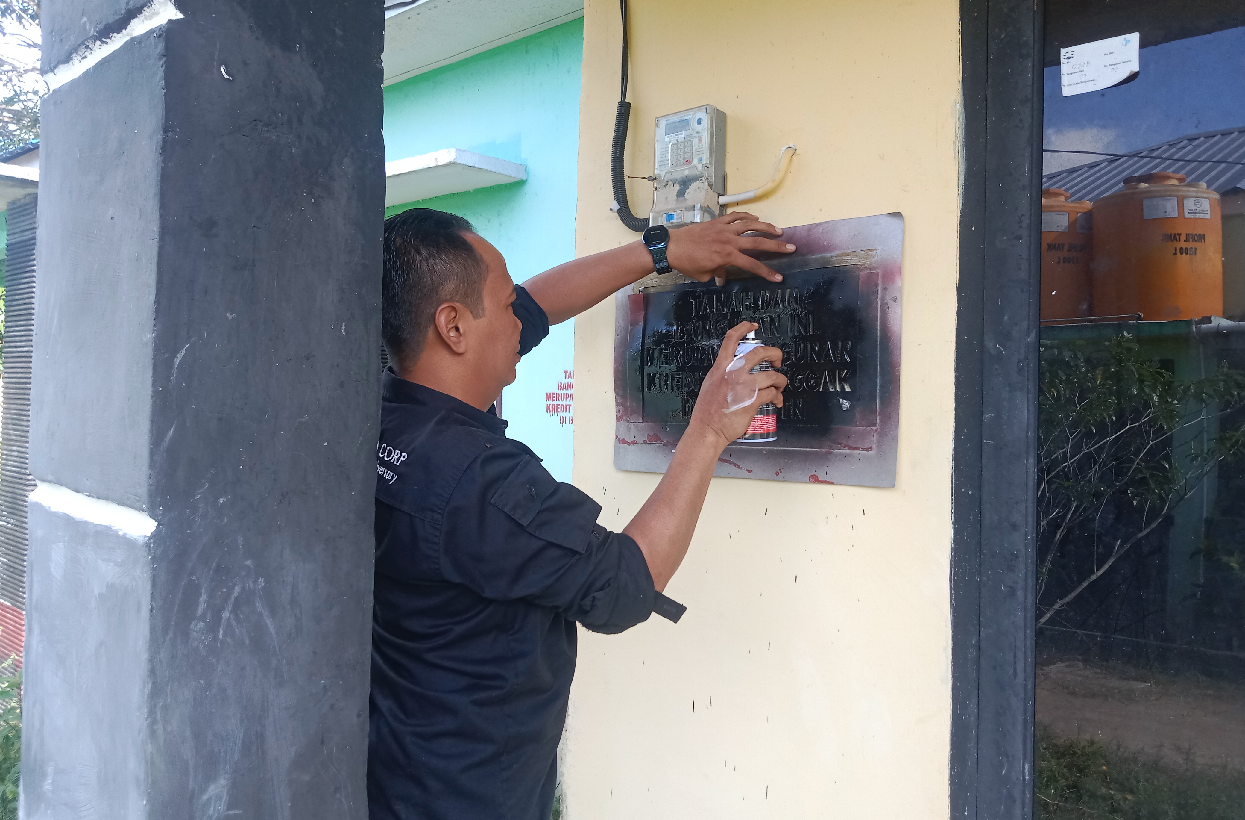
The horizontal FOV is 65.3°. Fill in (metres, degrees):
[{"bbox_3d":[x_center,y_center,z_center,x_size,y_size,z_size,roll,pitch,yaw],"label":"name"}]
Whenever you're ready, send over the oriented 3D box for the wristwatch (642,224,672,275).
[{"bbox_3d":[0.060,-0.259,1.570,0.044,0.070,0.057,-14,-31,7],"label":"wristwatch"}]

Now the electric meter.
[{"bbox_3d":[0.114,-0.410,1.679,0.113,0.197,0.065,0,-1,40],"label":"electric meter"}]

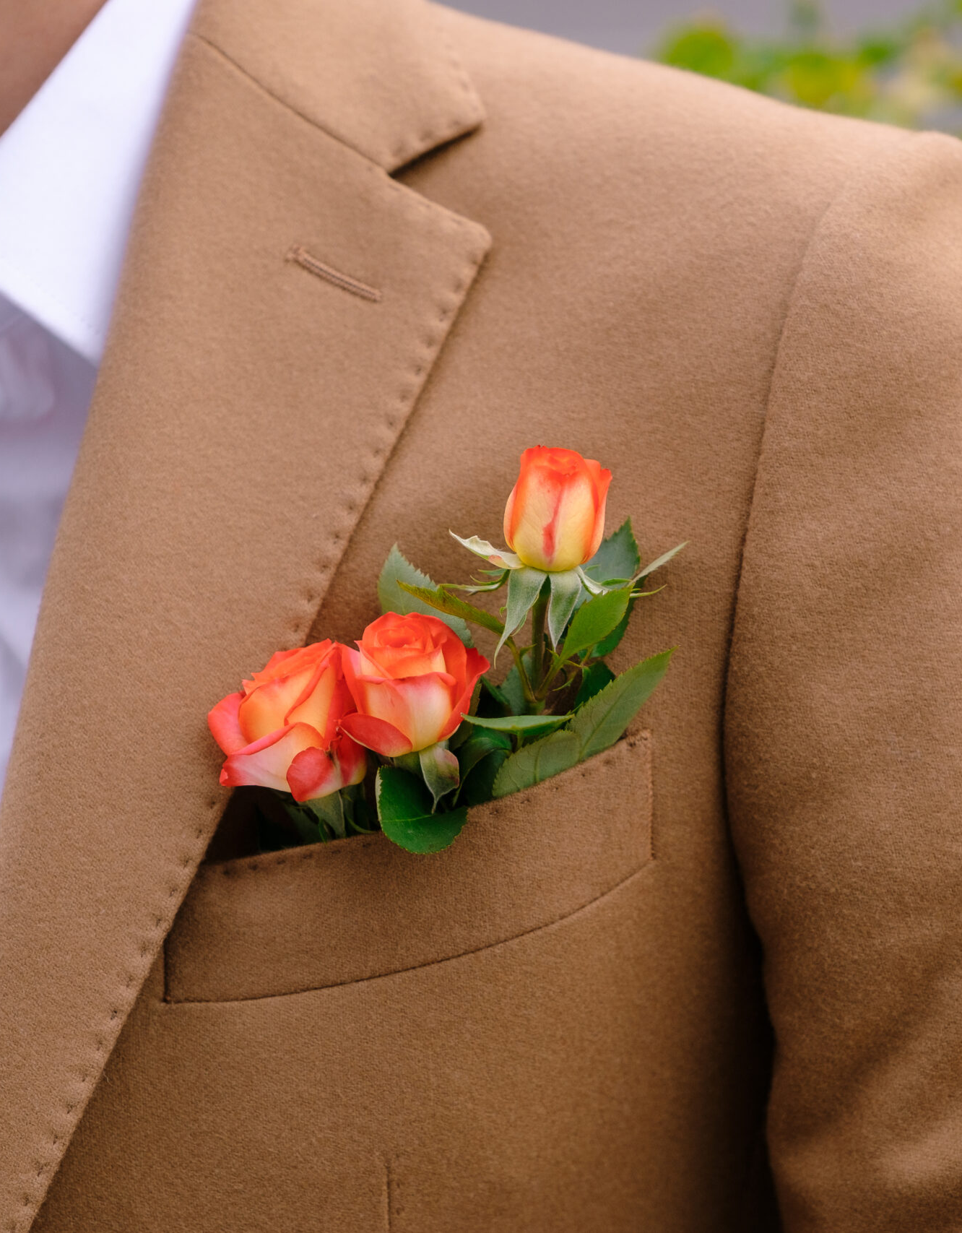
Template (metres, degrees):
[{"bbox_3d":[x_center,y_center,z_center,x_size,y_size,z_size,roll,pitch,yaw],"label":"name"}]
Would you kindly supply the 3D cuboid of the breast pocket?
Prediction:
[{"bbox_3d":[-0.016,0.058,0.950,0.118,0.038,0.022,-15,-1,10],"label":"breast pocket"}]

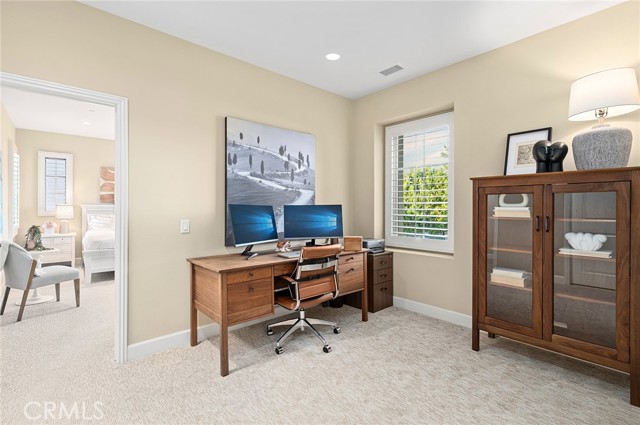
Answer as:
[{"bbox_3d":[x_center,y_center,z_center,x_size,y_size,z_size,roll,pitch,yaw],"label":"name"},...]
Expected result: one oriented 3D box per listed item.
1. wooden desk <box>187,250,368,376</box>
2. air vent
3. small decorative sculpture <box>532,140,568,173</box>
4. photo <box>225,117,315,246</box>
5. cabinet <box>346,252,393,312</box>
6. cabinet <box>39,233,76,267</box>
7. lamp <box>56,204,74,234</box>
[{"bbox_3d":[-0.334,0.807,2.833,1.640,0.762,0.690,-1,1,-42],"label":"wooden desk"},{"bbox_3d":[0.795,-1.567,3.147,0.140,0.020,0.250,-1,1,-42],"label":"air vent"},{"bbox_3d":[1.782,-0.424,2.199,0.140,0.270,0.190,-1,1,-42],"label":"small decorative sculpture"},{"bbox_3d":[-0.496,-0.303,3.145,1.130,1.260,0.050,-1,1,-42],"label":"photo"},{"bbox_3d":[0.585,0.841,3.640,0.385,0.672,0.540,-1,1,-42],"label":"cabinet"},{"bbox_3d":[-5.205,0.782,5.553,0.690,0.710,0.460,-1,1,-42],"label":"cabinet"},{"bbox_3d":[-5.059,0.134,5.674,0.290,0.567,0.290,-1,1,-42],"label":"lamp"}]

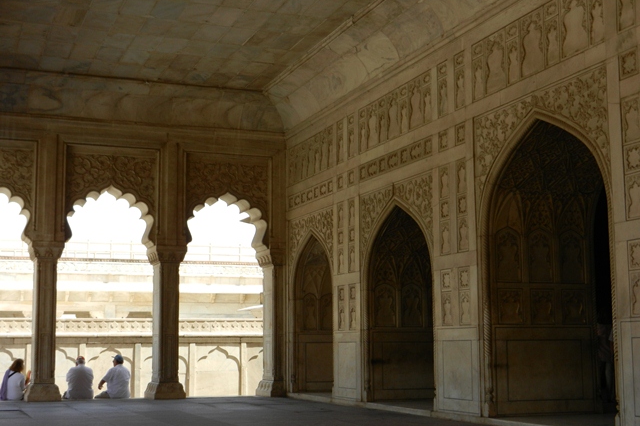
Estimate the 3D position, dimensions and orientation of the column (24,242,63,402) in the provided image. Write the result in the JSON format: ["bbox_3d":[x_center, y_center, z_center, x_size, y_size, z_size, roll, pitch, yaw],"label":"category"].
[{"bbox_3d":[-5.644,2.239,20.186,0.658,3.199,0.909,3,-8,-21],"label":"column"}]

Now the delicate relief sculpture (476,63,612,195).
[{"bbox_3d":[2.904,-0.896,12.656,0.321,1.380,3.012,3,-8,-21],"label":"delicate relief sculpture"}]

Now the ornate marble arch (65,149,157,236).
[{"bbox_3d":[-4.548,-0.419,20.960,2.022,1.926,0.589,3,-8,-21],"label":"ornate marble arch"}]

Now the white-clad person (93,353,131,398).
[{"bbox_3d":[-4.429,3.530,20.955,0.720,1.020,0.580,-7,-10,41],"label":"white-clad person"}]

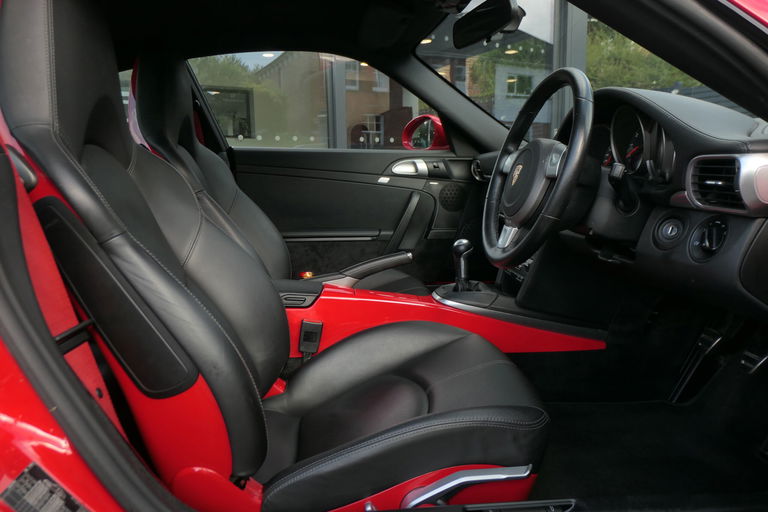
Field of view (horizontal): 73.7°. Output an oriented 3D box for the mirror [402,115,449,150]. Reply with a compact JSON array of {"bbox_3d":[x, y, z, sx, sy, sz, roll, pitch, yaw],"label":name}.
[{"bbox_3d":[0.160,-0.510,2.124,0.140,0.150,0.210,-4,9,-16],"label":"mirror"}]

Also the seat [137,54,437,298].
[{"bbox_3d":[-0.276,-0.162,1.607,0.890,0.870,0.530,-2,8,-6],"label":"seat"}]

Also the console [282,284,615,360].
[{"bbox_3d":[0.102,0.138,1.326,0.830,0.180,0.260,-2,8,-6],"label":"console"}]

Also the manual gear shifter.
[{"bbox_3d":[0.203,0.025,1.321,0.055,0.140,0.050,-2,8,-6],"label":"manual gear shifter"}]

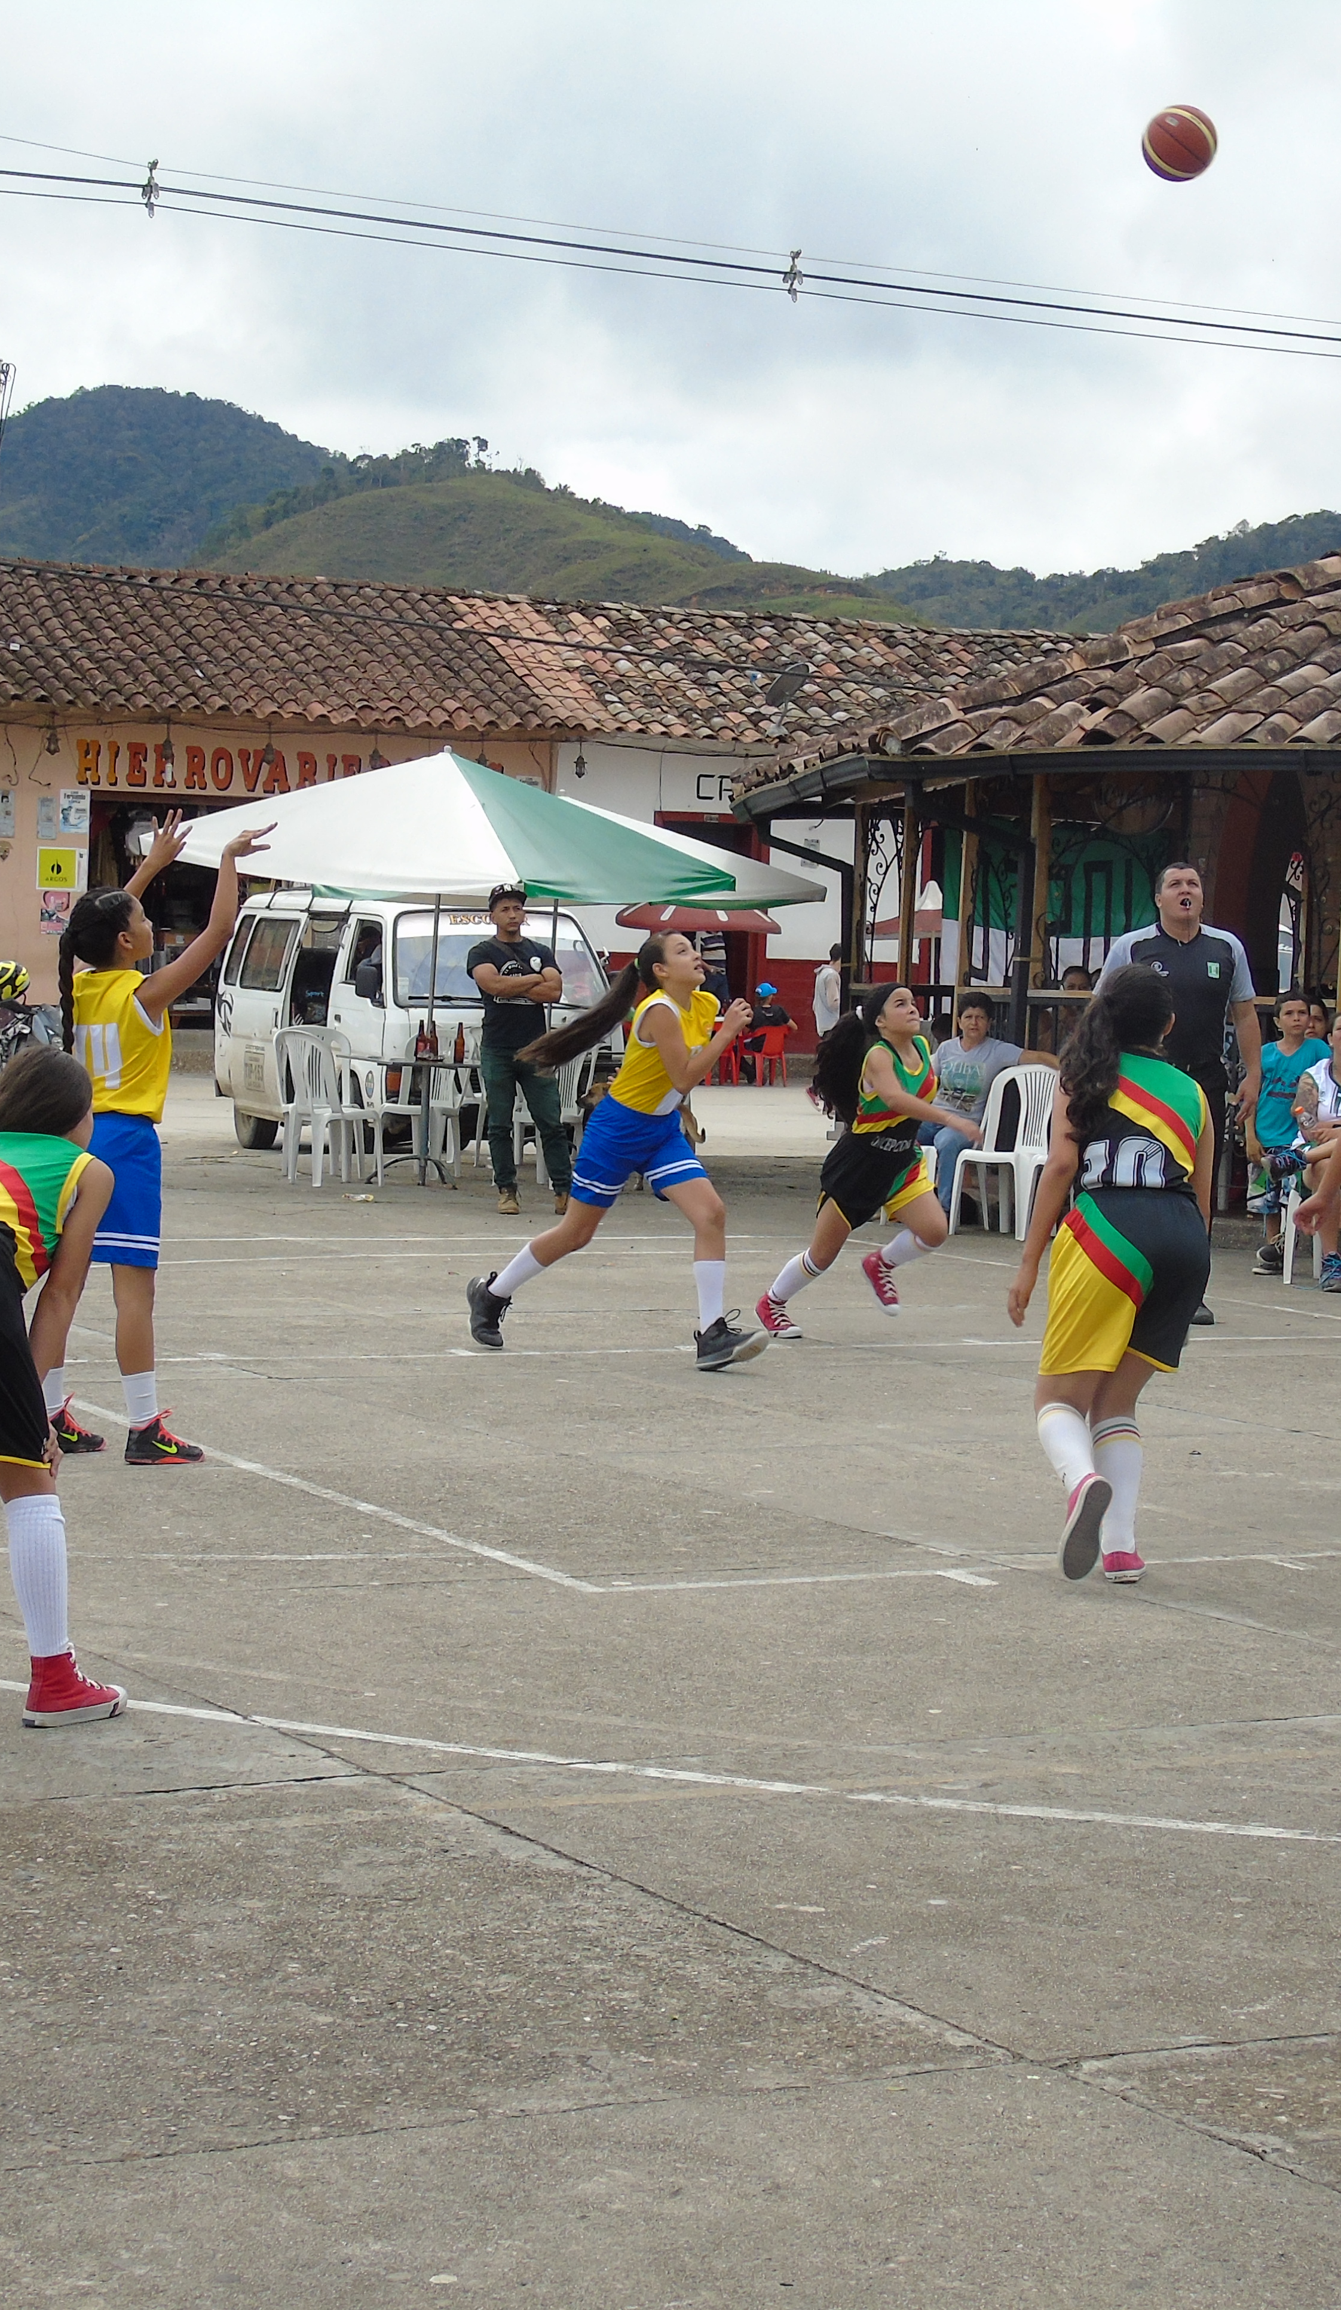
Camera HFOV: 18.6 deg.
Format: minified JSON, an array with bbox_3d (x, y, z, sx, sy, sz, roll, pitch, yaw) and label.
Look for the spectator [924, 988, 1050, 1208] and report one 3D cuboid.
[{"bbox_3d":[1.661,-0.217,21.069,0.740,1.240,0.720,2,3,6],"label":"spectator"}]

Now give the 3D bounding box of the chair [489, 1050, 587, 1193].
[{"bbox_3d":[-0.680,-0.261,24.266,0.540,0.880,0.520,1,3,-18],"label":"chair"}]

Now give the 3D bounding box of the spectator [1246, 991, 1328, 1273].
[{"bbox_3d":[2.852,-0.094,18.819,0.400,1.306,0.320,3,3,16],"label":"spectator"}]

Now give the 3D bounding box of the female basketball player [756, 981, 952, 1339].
[{"bbox_3d":[0.697,0.012,15.046,0.720,1.330,0.520,3,3,30],"label":"female basketball player"}]

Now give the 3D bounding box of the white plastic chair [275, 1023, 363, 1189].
[{"bbox_3d":[-1.962,-0.269,23.709,0.540,0.880,0.520,0,3,-22],"label":"white plastic chair"}]

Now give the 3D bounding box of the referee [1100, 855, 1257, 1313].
[{"bbox_3d":[2.048,-0.246,16.147,0.620,1.810,0.460,2,3,5],"label":"referee"}]

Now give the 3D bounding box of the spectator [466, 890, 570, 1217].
[{"bbox_3d":[-0.770,-0.549,21.563,0.540,1.720,0.380,1,3,-3],"label":"spectator"}]

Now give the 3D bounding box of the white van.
[{"bbox_3d":[-1.878,-0.949,29.254,1.680,1.850,4.300,0,3,-21],"label":"white van"}]

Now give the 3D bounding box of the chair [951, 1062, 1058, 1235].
[{"bbox_3d":[1.748,-0.014,20.979,0.480,0.870,0.520,3,3,31],"label":"chair"}]

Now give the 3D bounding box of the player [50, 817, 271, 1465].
[{"bbox_3d":[-1.374,-0.045,10.909,0.550,1.708,0.430,0,3,-25],"label":"player"}]

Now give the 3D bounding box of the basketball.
[{"bbox_3d":[1.584,-3.136,12.700,0.237,0.237,0.237,2,3,0],"label":"basketball"}]

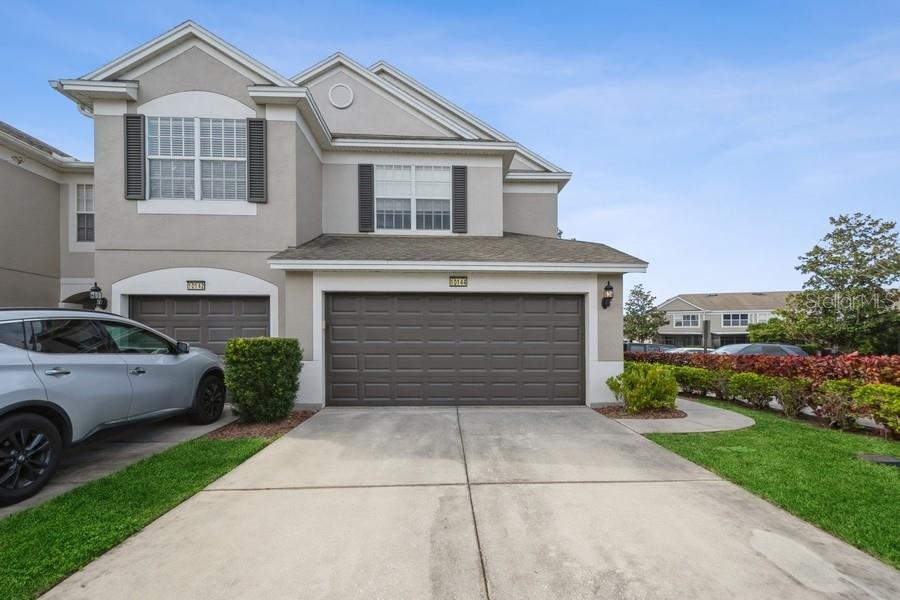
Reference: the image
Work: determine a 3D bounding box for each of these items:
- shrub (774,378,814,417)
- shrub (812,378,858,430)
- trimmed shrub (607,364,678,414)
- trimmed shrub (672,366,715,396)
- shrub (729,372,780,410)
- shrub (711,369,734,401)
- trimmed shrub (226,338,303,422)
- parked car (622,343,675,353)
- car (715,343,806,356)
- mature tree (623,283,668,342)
[{"bbox_3d":[5.600,1.600,6.140,0.610,0.700,0.630,0,-3,0],"label":"shrub"},{"bbox_3d":[5.580,1.530,5.450,0.590,0.730,0.610,0,-3,0],"label":"shrub"},{"bbox_3d":[3.420,1.565,6.700,1.160,0.870,1.030,0,-3,0],"label":"trimmed shrub"},{"bbox_3d":[5.580,1.870,8.600,0.700,0.690,0.760,0,-3,0],"label":"trimmed shrub"},{"bbox_3d":[5.600,1.660,6.920,0.690,0.700,0.710,0,-3,0],"label":"shrub"},{"bbox_3d":[5.620,1.770,7.780,0.600,0.670,0.620,0,-3,0],"label":"shrub"},{"bbox_3d":[-2.950,1.275,6.100,0.950,1.290,0.930,0,-3,0],"label":"trimmed shrub"},{"bbox_3d":[11.100,3.100,20.300,4.800,1.650,1.900,0,-3,0],"label":"parked car"},{"bbox_3d":[11.600,2.420,14.300,4.600,1.500,1.820,0,-3,0],"label":"car"},{"bbox_3d":[14.800,1.850,29.000,4.400,6.100,4.400,0,-3,0],"label":"mature tree"}]

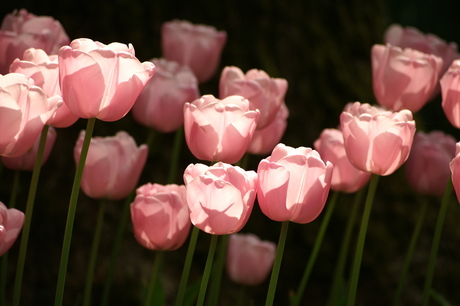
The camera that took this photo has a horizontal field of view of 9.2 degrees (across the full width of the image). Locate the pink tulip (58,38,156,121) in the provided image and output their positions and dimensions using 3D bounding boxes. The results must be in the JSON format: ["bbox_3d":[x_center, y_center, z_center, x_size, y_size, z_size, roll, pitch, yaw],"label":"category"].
[{"bbox_3d":[-0.103,-0.062,2.420,0.079,0.065,0.079,9,9,0],"label":"pink tulip"}]

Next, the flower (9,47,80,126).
[{"bbox_3d":[-0.164,-0.058,2.560,0.066,0.066,0.066,7,9,0],"label":"flower"}]

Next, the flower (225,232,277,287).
[{"bbox_3d":[0.023,0.113,3.050,0.053,0.055,0.053,6,9,0],"label":"flower"}]

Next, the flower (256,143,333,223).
[{"bbox_3d":[0.057,0.027,2.530,0.065,0.065,0.063,5,5,0],"label":"flower"}]

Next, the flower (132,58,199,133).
[{"bbox_3d":[-0.062,-0.056,2.780,0.065,0.068,0.063,6,5,0],"label":"flower"}]

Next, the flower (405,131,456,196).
[{"bbox_3d":[0.209,0.011,3.000,0.055,0.063,0.055,8,9,0],"label":"flower"}]

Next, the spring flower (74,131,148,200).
[{"bbox_3d":[-0.113,0.012,2.740,0.070,0.063,0.068,5,5,0],"label":"spring flower"}]

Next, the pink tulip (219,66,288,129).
[{"bbox_3d":[0.022,-0.051,2.660,0.062,0.057,0.060,6,5,0],"label":"pink tulip"}]

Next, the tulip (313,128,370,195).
[{"bbox_3d":[0.106,0.007,2.680,0.055,0.058,0.055,12,9,0],"label":"tulip"}]

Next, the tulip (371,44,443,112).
[{"bbox_3d":[0.162,-0.068,2.630,0.064,0.059,0.062,7,5,0],"label":"tulip"}]

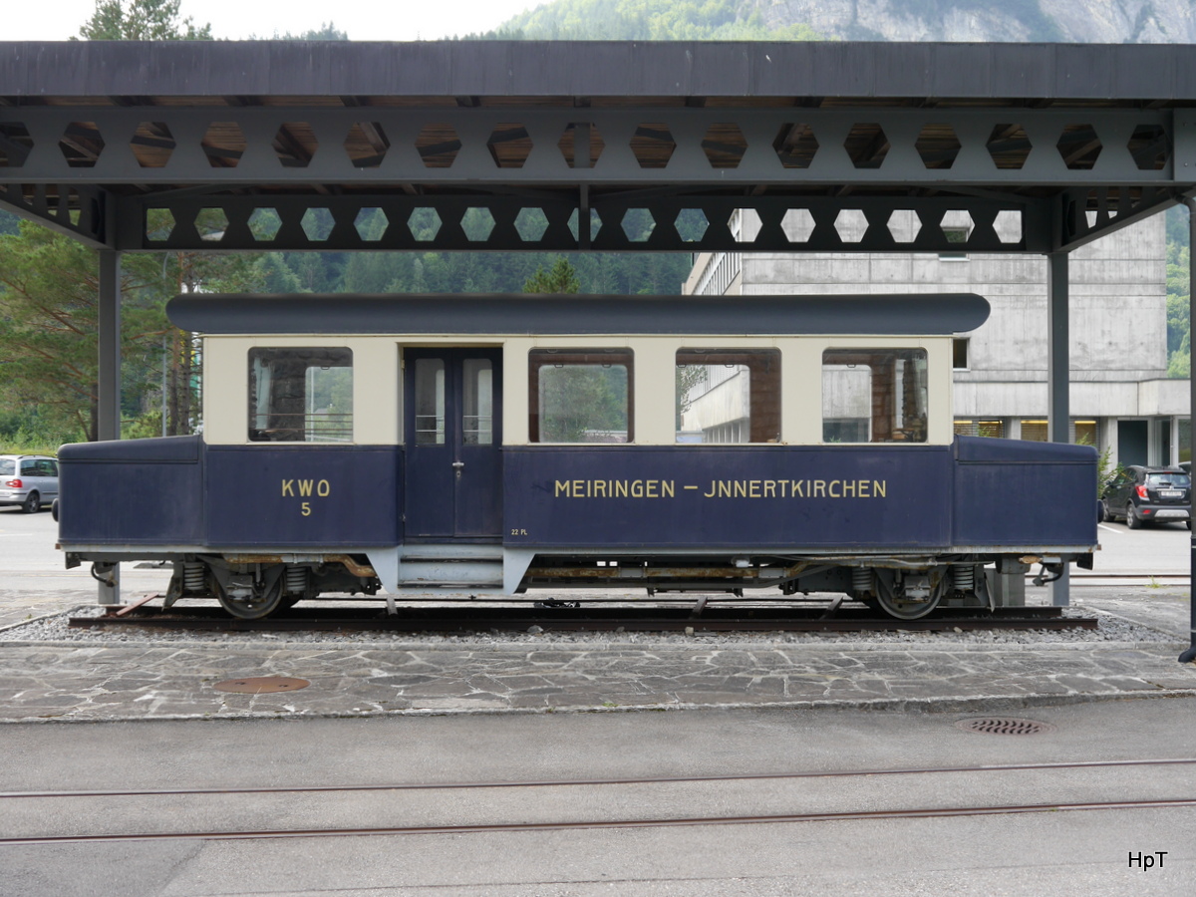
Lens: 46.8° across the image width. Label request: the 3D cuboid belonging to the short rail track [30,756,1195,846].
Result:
[{"bbox_3d":[0.190,1.930,7.490,7.300,0.110,1.140,0,0,-7],"label":"short rail track"}]

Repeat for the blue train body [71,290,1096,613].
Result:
[{"bbox_3d":[-0.190,0.040,14.150,10.300,3.250,2.620,0,0,0],"label":"blue train body"}]

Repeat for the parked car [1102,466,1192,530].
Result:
[{"bbox_3d":[14.570,1.230,36.600,1.800,1.650,4.270,0,0,6],"label":"parked car"}]

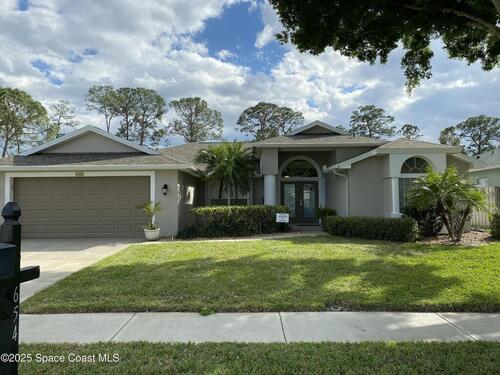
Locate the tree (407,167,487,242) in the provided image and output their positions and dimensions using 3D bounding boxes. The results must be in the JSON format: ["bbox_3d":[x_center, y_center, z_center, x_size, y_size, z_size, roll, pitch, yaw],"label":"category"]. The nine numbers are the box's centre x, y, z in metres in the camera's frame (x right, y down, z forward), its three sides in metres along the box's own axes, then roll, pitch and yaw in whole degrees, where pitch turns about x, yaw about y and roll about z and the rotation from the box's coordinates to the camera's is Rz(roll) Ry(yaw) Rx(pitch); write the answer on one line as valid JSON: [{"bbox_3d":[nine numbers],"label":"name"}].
[{"bbox_3d":[6.698,0.580,12.800,2.645,2.591,2.400,0,-1,0],"label":"tree"}]

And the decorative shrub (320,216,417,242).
[{"bbox_3d":[4.158,1.456,13.250,3.051,0.776,1.150,0,-1,6],"label":"decorative shrub"}]

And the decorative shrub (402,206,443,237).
[{"bbox_3d":[6.340,1.259,13.800,1.470,1.121,1.250,0,-1,0],"label":"decorative shrub"}]

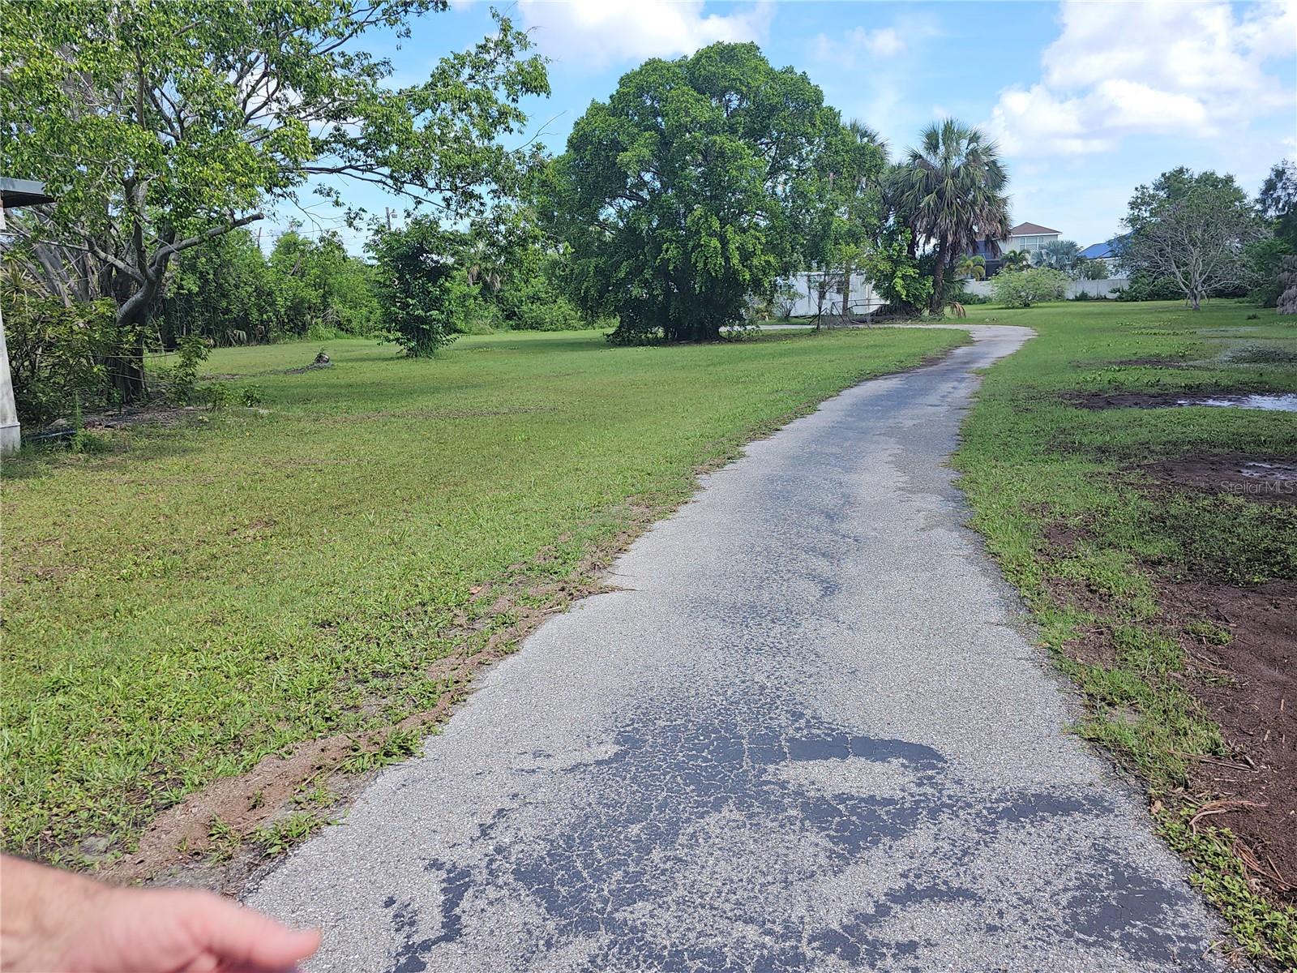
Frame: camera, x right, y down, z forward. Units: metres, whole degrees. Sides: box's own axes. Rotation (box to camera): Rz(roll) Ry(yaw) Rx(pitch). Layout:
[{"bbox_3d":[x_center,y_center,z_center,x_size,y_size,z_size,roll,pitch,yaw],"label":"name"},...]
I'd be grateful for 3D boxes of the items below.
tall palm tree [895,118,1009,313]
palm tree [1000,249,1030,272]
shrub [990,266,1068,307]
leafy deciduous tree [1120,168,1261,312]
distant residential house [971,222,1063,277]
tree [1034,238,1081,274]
[{"bbox_3d":[15.254,-13.111,42.338,5.166,9.292,5.166,5,14,19],"label":"tall palm tree"},{"bbox_3d":[34.570,-19.809,80.704,2.666,4.725,2.666,5,14,22],"label":"palm tree"},{"bbox_3d":[26.302,-13.686,59.186,5.055,2.680,4.802,6,14,23],"label":"shrub"},{"bbox_3d":[33.889,-15.165,52.799,7.317,8.490,6.951,8,15,31],"label":"leafy deciduous tree"},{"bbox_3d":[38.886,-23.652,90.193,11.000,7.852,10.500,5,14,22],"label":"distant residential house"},{"bbox_3d":[38.283,-20.116,80.077,3.931,5.611,3.931,6,15,24],"label":"tree"}]

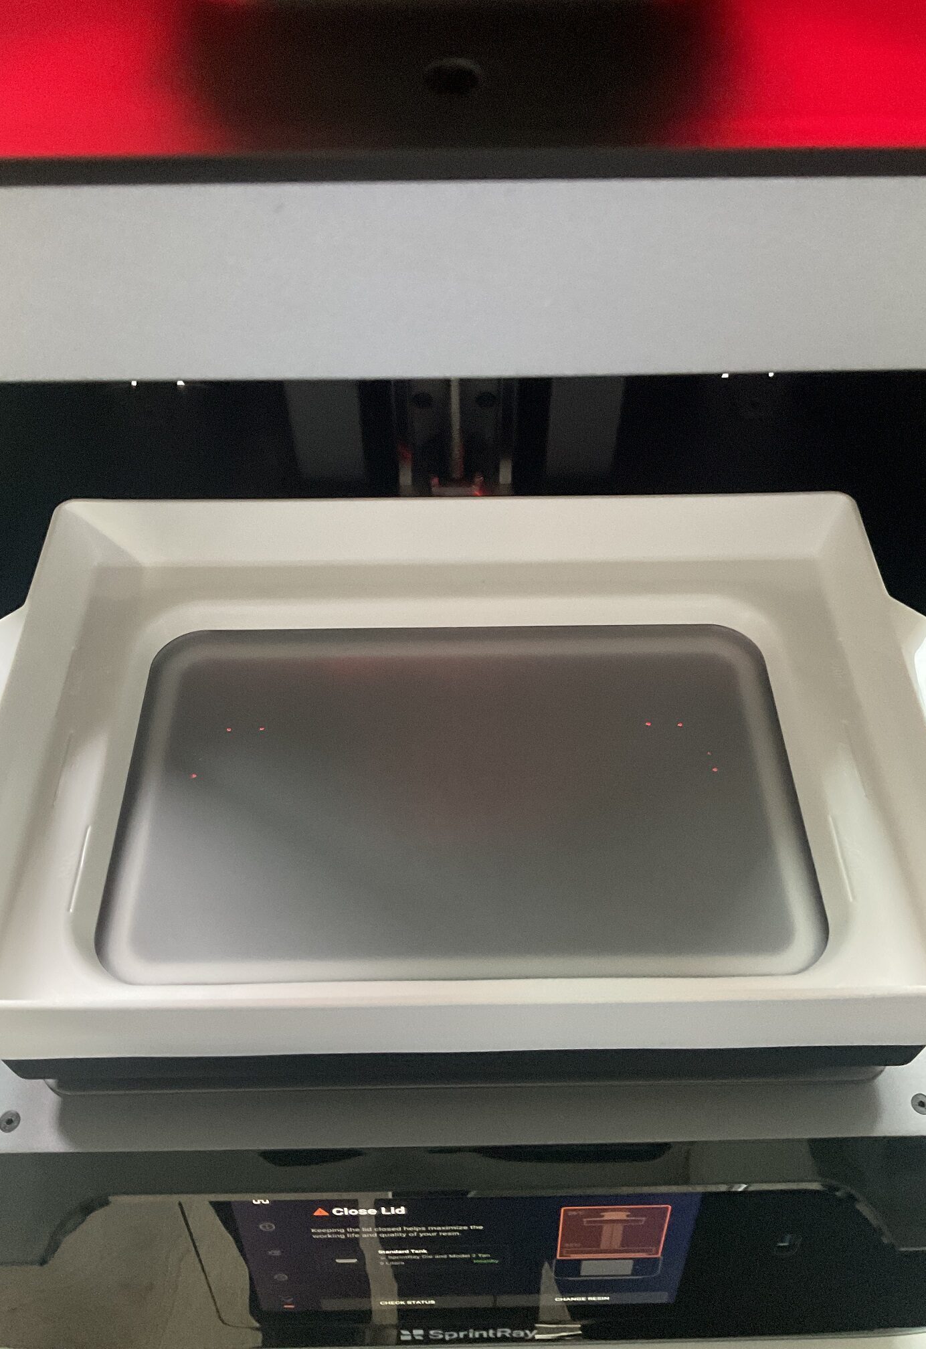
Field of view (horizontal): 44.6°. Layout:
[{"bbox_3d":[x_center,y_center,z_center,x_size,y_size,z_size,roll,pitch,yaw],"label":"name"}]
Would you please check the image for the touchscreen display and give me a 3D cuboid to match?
[{"bbox_3d":[0.002,0.201,0.404,0.157,0.089,0.010,-1,38,0],"label":"touchscreen display"}]

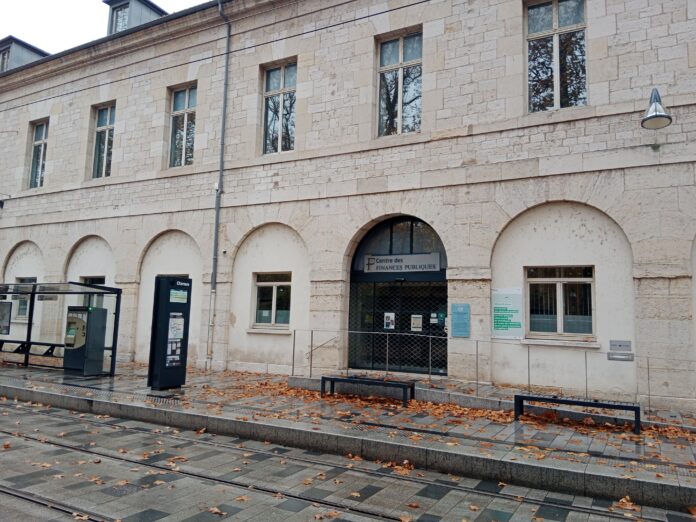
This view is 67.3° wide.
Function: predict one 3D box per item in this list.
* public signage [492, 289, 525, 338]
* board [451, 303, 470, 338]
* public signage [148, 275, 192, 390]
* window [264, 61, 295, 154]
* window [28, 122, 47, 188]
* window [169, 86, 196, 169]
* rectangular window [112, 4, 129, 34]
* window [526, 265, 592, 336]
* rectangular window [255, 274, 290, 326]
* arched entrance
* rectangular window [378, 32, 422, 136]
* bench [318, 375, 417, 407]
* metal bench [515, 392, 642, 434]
[{"bbox_3d":[3.982,1.318,13.068,0.802,1.229,0.040,-2,-7,27],"label":"public signage"},{"bbox_3d":[2.909,1.542,13.505,0.484,0.848,0.050,-2,-8,28],"label":"board"},{"bbox_3d":[-4.326,1.772,12.771,0.420,2.620,0.780,-2,-8,28],"label":"public signage"},{"bbox_3d":[-2.299,-5.090,17.414,1.384,3.091,0.200,-2,-8,28],"label":"window"},{"bbox_3d":[-13.587,-4.716,23.252,1.319,2.984,0.180,-2,-7,27],"label":"window"},{"bbox_3d":[-6.058,-4.956,19.349,1.457,3.006,0.180,-2,-7,27],"label":"window"},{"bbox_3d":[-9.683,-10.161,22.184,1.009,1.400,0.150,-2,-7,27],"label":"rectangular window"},{"bbox_3d":[5.184,1.002,12.797,1.582,1.759,0.200,-2,-8,28],"label":"window"},{"bbox_3d":[-2.364,1.281,16.626,1.406,1.797,0.150,-2,-7,27],"label":"rectangular window"},{"bbox_3d":[1.349,0.906,14.734,3.026,4.366,0.500,-2,-7,27],"label":"arched entrance"},{"bbox_3d":[1.527,-5.201,15.419,1.437,3.033,0.180,-2,-7,27],"label":"rectangular window"},{"bbox_3d":[0.429,2.879,11.587,2.064,0.455,0.460,-2,-8,28],"label":"bench"},{"bbox_3d":[4.142,2.754,9.506,2.034,0.455,0.460,-2,-8,28],"label":"metal bench"}]

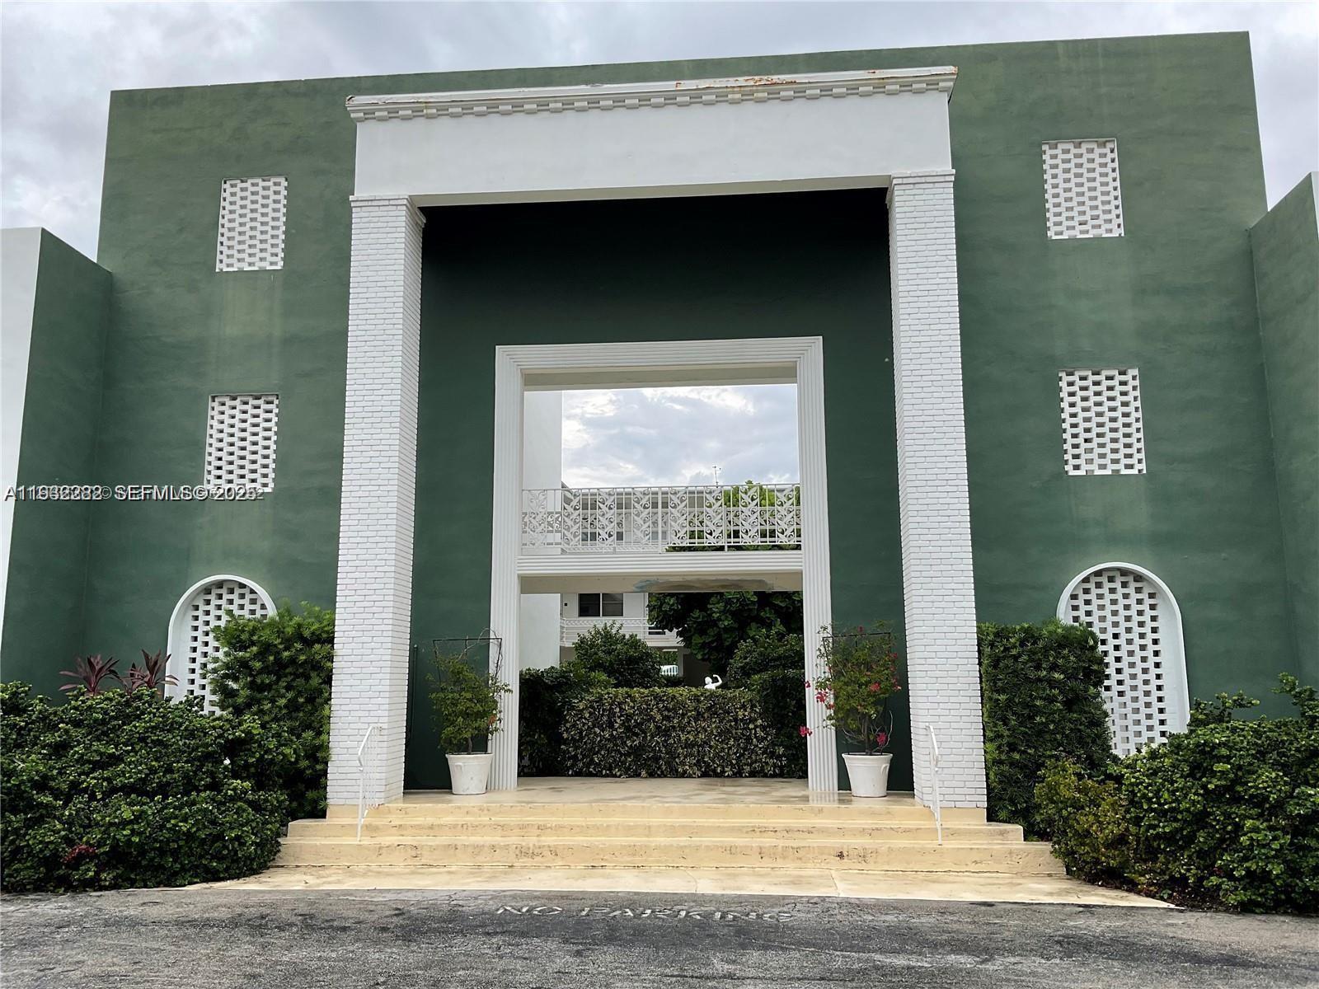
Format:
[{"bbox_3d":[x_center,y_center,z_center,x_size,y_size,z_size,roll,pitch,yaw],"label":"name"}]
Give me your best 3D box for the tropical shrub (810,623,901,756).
[{"bbox_3d":[2.219,2.196,12.499,1.014,1.480,0.780,-1,-10,5],"label":"tropical shrub"}]

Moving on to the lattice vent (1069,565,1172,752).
[{"bbox_3d":[5.257,1.994,12.582,1.181,2.296,0.142,-1,-9,5],"label":"lattice vent"}]

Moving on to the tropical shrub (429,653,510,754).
[{"bbox_3d":[-2.215,2.438,12.901,0.968,1.171,0.734,-1,-10,5],"label":"tropical shrub"}]

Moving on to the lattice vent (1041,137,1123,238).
[{"bbox_3d":[5.107,-3.661,13.363,0.879,1.238,0.132,-1,-9,5],"label":"lattice vent"}]

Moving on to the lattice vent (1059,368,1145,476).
[{"bbox_3d":[5.304,-0.862,13.254,0.914,1.289,0.120,-1,-10,5],"label":"lattice vent"}]

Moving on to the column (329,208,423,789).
[{"bbox_3d":[-3.175,-0.035,12.469,0.667,6.784,0.701,-1,-10,5],"label":"column"}]

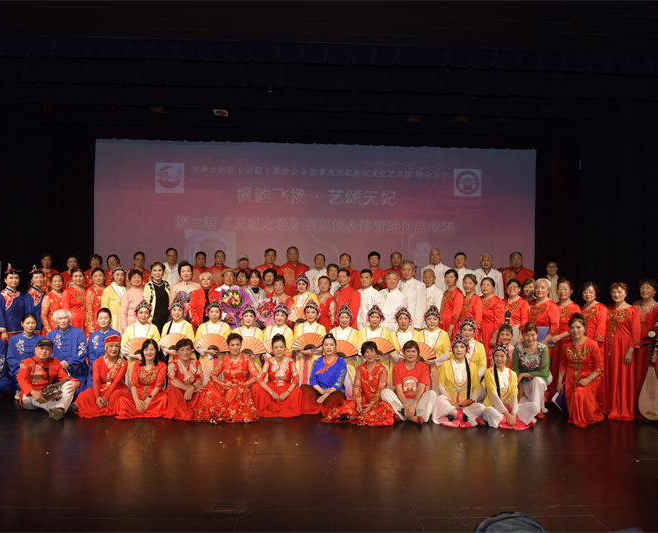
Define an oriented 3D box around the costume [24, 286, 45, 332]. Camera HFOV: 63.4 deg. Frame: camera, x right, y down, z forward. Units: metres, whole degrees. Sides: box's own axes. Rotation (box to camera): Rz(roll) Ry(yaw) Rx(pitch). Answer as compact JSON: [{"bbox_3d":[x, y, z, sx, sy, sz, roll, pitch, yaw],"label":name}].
[{"bbox_3d":[-3.906,0.574,7.120,0.400,0.610,0.260,1,0,-17],"label":"costume"}]

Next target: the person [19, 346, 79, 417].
[{"bbox_3d":[-3.222,1.263,6.159,0.680,0.790,0.660,1,0,-35],"label":"person"}]

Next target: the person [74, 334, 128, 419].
[{"bbox_3d":[-2.616,1.246,6.172,0.640,0.840,0.620,1,0,-20],"label":"person"}]

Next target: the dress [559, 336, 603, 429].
[{"bbox_3d":[2.889,1.303,6.100,0.500,0.940,0.620,1,0,28],"label":"dress"}]

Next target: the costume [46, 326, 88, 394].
[{"bbox_3d":[-3.298,1.221,6.700,0.520,0.920,0.550,1,0,-18],"label":"costume"}]

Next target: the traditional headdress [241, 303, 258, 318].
[{"bbox_3d":[-1.014,0.561,6.800,0.210,0.200,0.220,1,0,-5],"label":"traditional headdress"}]

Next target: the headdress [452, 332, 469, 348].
[{"bbox_3d":[1.480,0.833,6.000,0.205,0.185,0.200,1,0,6],"label":"headdress"}]

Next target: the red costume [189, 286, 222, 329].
[{"bbox_3d":[-1.638,0.590,7.100,0.440,0.640,0.300,1,0,-10],"label":"red costume"}]

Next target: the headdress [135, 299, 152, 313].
[{"bbox_3d":[-2.307,0.485,6.630,0.200,0.180,0.200,1,0,-13],"label":"headdress"}]

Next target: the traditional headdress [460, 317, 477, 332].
[{"bbox_3d":[1.656,0.692,6.330,0.210,0.200,0.200,1,0,9],"label":"traditional headdress"}]

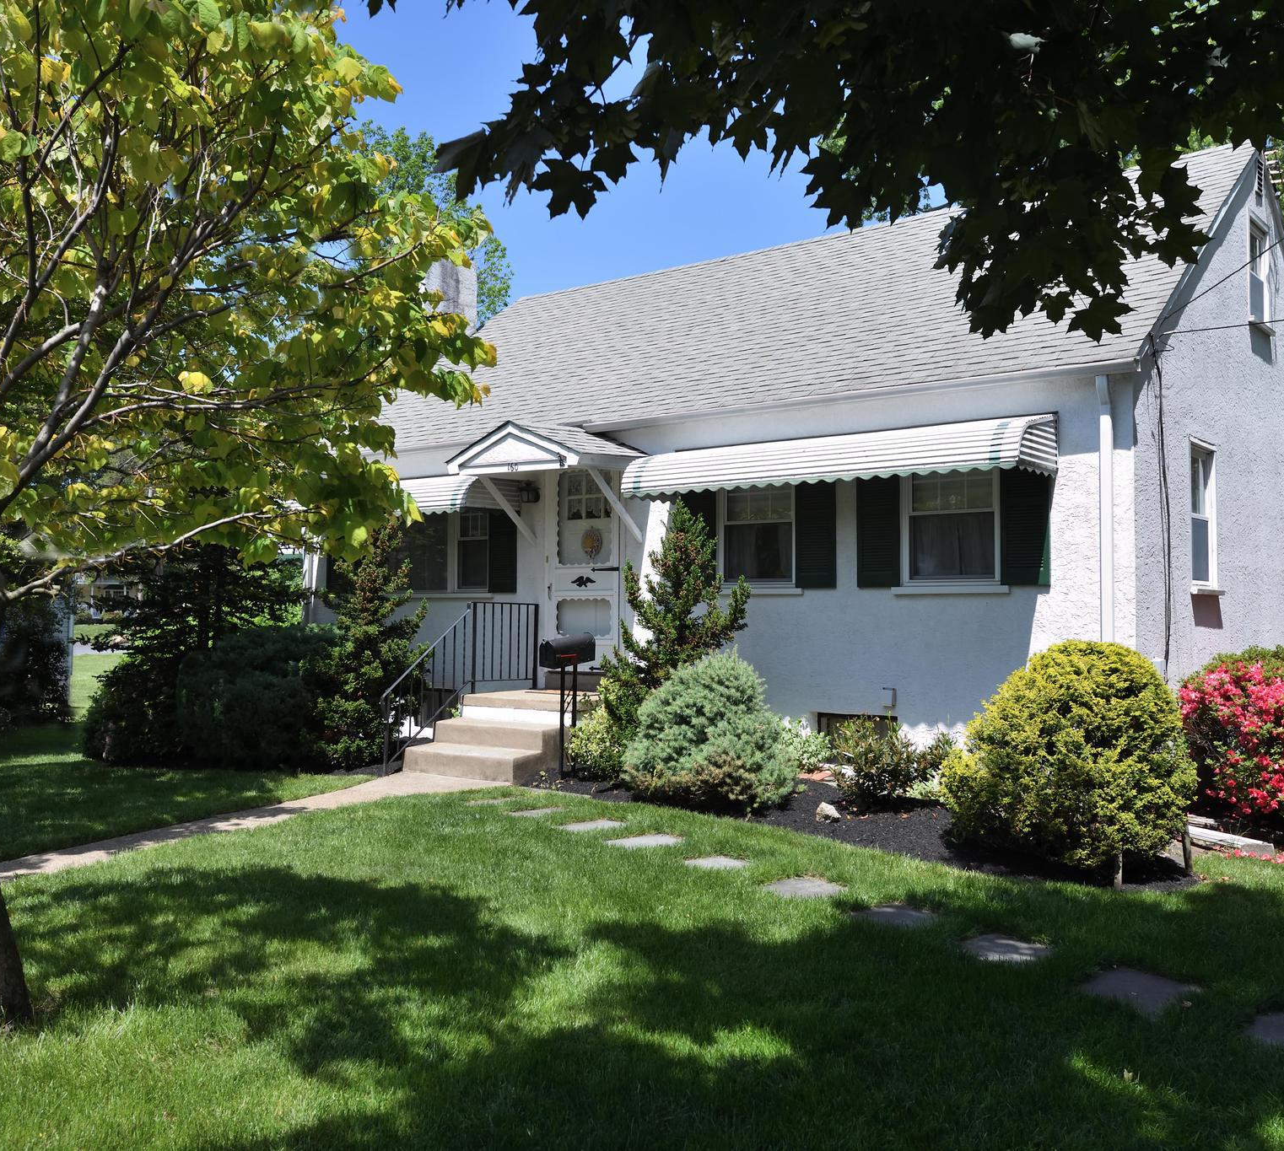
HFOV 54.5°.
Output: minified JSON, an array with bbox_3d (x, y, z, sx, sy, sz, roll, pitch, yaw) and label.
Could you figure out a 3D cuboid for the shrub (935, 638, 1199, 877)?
[{"bbox_3d":[2.575,1.017,7.523,1.535,1.251,1.459,-1,-3,38],"label":"shrub"}]

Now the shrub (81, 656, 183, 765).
[{"bbox_3d":[-4.959,1.282,12.369,1.274,0.956,1.211,-1,-3,38],"label":"shrub"}]

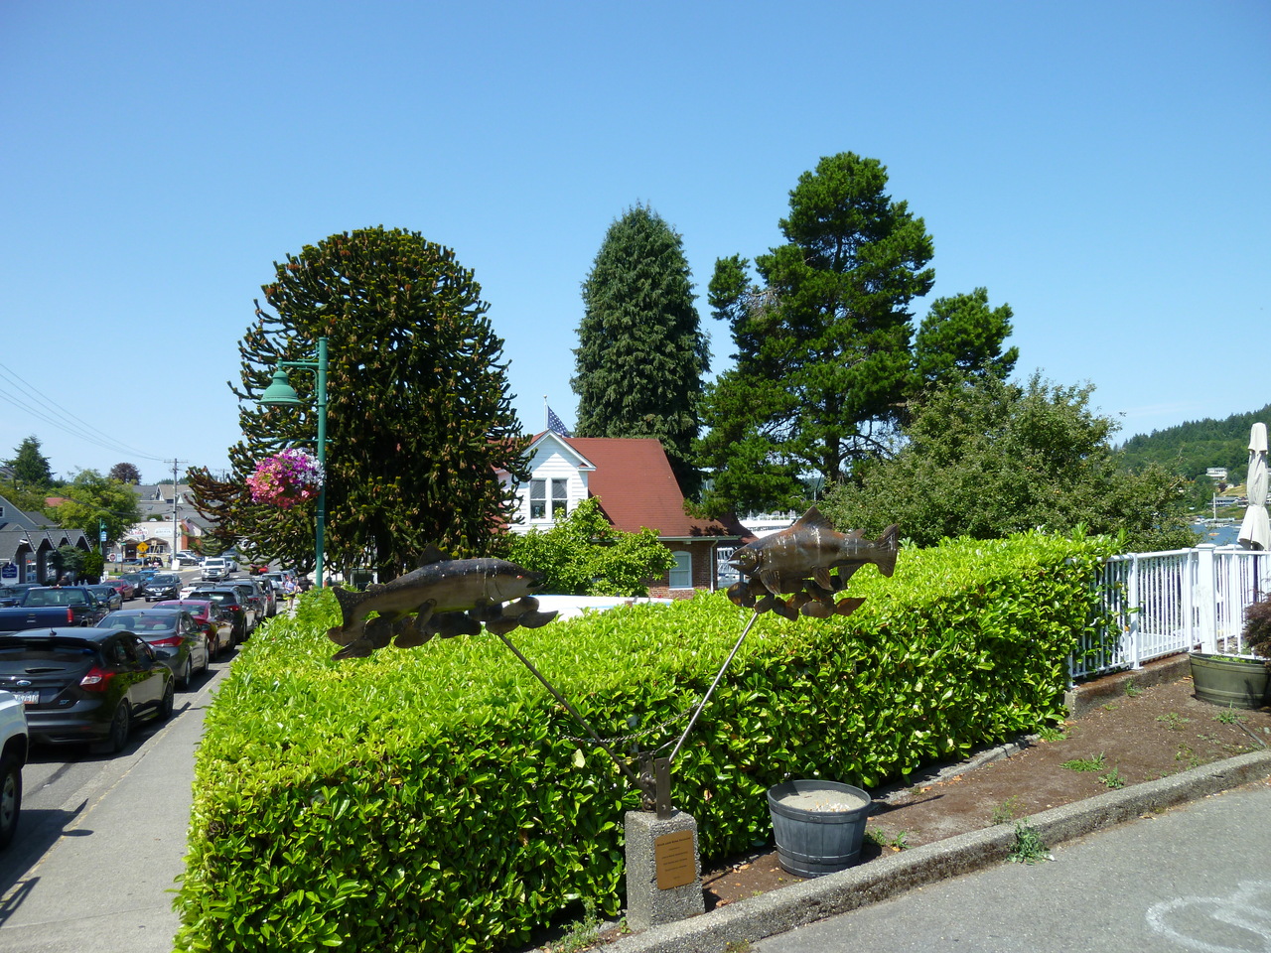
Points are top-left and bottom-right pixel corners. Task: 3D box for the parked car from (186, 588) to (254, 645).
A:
[{"bbox_3d":[-13.533,4.463,29.801,1.840,1.690,4.600,1,-5,-19],"label":"parked car"}]

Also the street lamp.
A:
[{"bbox_3d":[-4.464,0.716,11.866,0.950,5.050,0.650,1,-2,-19],"label":"street lamp"}]

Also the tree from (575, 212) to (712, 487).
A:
[{"bbox_3d":[0.254,-3.694,47.732,7.200,21.021,7.200,0,-1,0],"label":"tree"}]

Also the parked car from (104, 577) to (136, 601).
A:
[{"bbox_3d":[-32.010,7.114,56.694,1.800,1.420,4.600,1,-4,-22],"label":"parked car"}]

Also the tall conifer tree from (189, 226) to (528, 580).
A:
[{"bbox_3d":[-6.493,-0.738,21.370,8.000,10.226,7.800,0,-1,0],"label":"tall conifer tree"}]

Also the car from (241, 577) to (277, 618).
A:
[{"bbox_3d":[-17.038,5.390,41.046,1.840,1.720,4.600,1,-4,-19],"label":"car"}]

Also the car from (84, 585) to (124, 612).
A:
[{"bbox_3d":[-28.770,6.490,49.052,1.800,1.430,4.600,1,-5,-19],"label":"car"}]

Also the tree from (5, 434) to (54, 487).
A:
[{"bbox_3d":[-75.887,0.863,115.026,6.300,12.000,6.300,0,-2,0],"label":"tree"}]

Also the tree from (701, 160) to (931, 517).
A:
[{"bbox_3d":[6.710,-3.129,34.270,9.200,18.044,8.600,0,-1,0],"label":"tree"}]

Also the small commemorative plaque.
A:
[{"bbox_3d":[0.189,1.831,4.380,0.197,0.241,0.015,1,-6,-27],"label":"small commemorative plaque"}]

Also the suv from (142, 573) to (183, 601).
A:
[{"bbox_3d":[-30.394,7.128,59.485,1.840,1.720,4.690,1,-4,-19],"label":"suv"}]

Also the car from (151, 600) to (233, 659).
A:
[{"bbox_3d":[-11.838,4.034,24.351,1.800,1.460,4.600,1,-6,-16],"label":"car"}]

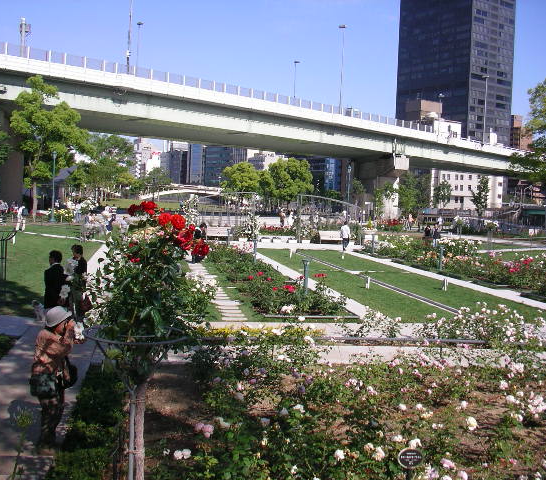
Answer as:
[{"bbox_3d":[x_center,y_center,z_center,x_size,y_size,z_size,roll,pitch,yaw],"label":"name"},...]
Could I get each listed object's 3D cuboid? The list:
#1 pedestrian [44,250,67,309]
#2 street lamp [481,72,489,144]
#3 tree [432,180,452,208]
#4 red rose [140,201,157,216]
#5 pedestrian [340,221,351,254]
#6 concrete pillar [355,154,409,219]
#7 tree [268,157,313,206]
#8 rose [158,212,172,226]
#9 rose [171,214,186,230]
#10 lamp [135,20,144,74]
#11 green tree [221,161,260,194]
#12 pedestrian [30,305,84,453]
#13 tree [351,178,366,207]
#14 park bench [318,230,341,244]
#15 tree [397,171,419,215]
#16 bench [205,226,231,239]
[{"bbox_3d":[-3.987,1.045,12.544,0.500,1.710,0.320,1,3,-23],"label":"pedestrian"},{"bbox_3d":[32.741,-20.349,106.267,0.400,10.300,1.200,-1,4,-43],"label":"street lamp"},{"bbox_3d":[22.930,-4.945,93.163,2.700,6.300,2.700,2,3,0],"label":"tree"},{"bbox_3d":[-0.892,-0.226,4.900,0.125,0.110,0.120,2,3,0],"label":"red rose"},{"bbox_3d":[4.103,-0.224,39.044,0.500,1.700,0.360,2,3,-6],"label":"pedestrian"},{"bbox_3d":[15.730,-7.029,100.091,2.600,10.000,13.000,1,3,-16],"label":"concrete pillar"},{"bbox_3d":[2.763,-8.211,105.000,7.100,9.200,7.100,2,3,0],"label":"tree"},{"bbox_3d":[-0.823,-0.153,5.200,0.110,0.110,0.100,2,3,0],"label":"rose"},{"bbox_3d":[-0.718,-0.133,5.200,0.115,0.115,0.100,2,3,0],"label":"rose"},{"bbox_3d":[-16.779,-22.203,86.267,0.400,10.300,1.200,-1,4,-43],"label":"lamp"},{"bbox_3d":[-5.036,-8.135,106.000,6.200,8.300,6.200,2,3,0],"label":"green tree"},{"bbox_3d":[-2.400,1.544,7.600,0.580,1.600,0.520,1,4,-21],"label":"pedestrian"},{"bbox_3d":[10.264,-4.478,82.150,1.800,5.800,1.800,2,3,0],"label":"tree"},{"bbox_3d":[3.767,-0.140,45.022,1.650,0.840,0.600,2,3,-7],"label":"park bench"},{"bbox_3d":[16.638,-5.096,84.000,2.800,6.400,2.800,2,3,0],"label":"tree"},{"bbox_3d":[-3.567,-0.423,45.022,1.650,0.840,0.600,2,3,-7],"label":"bench"}]

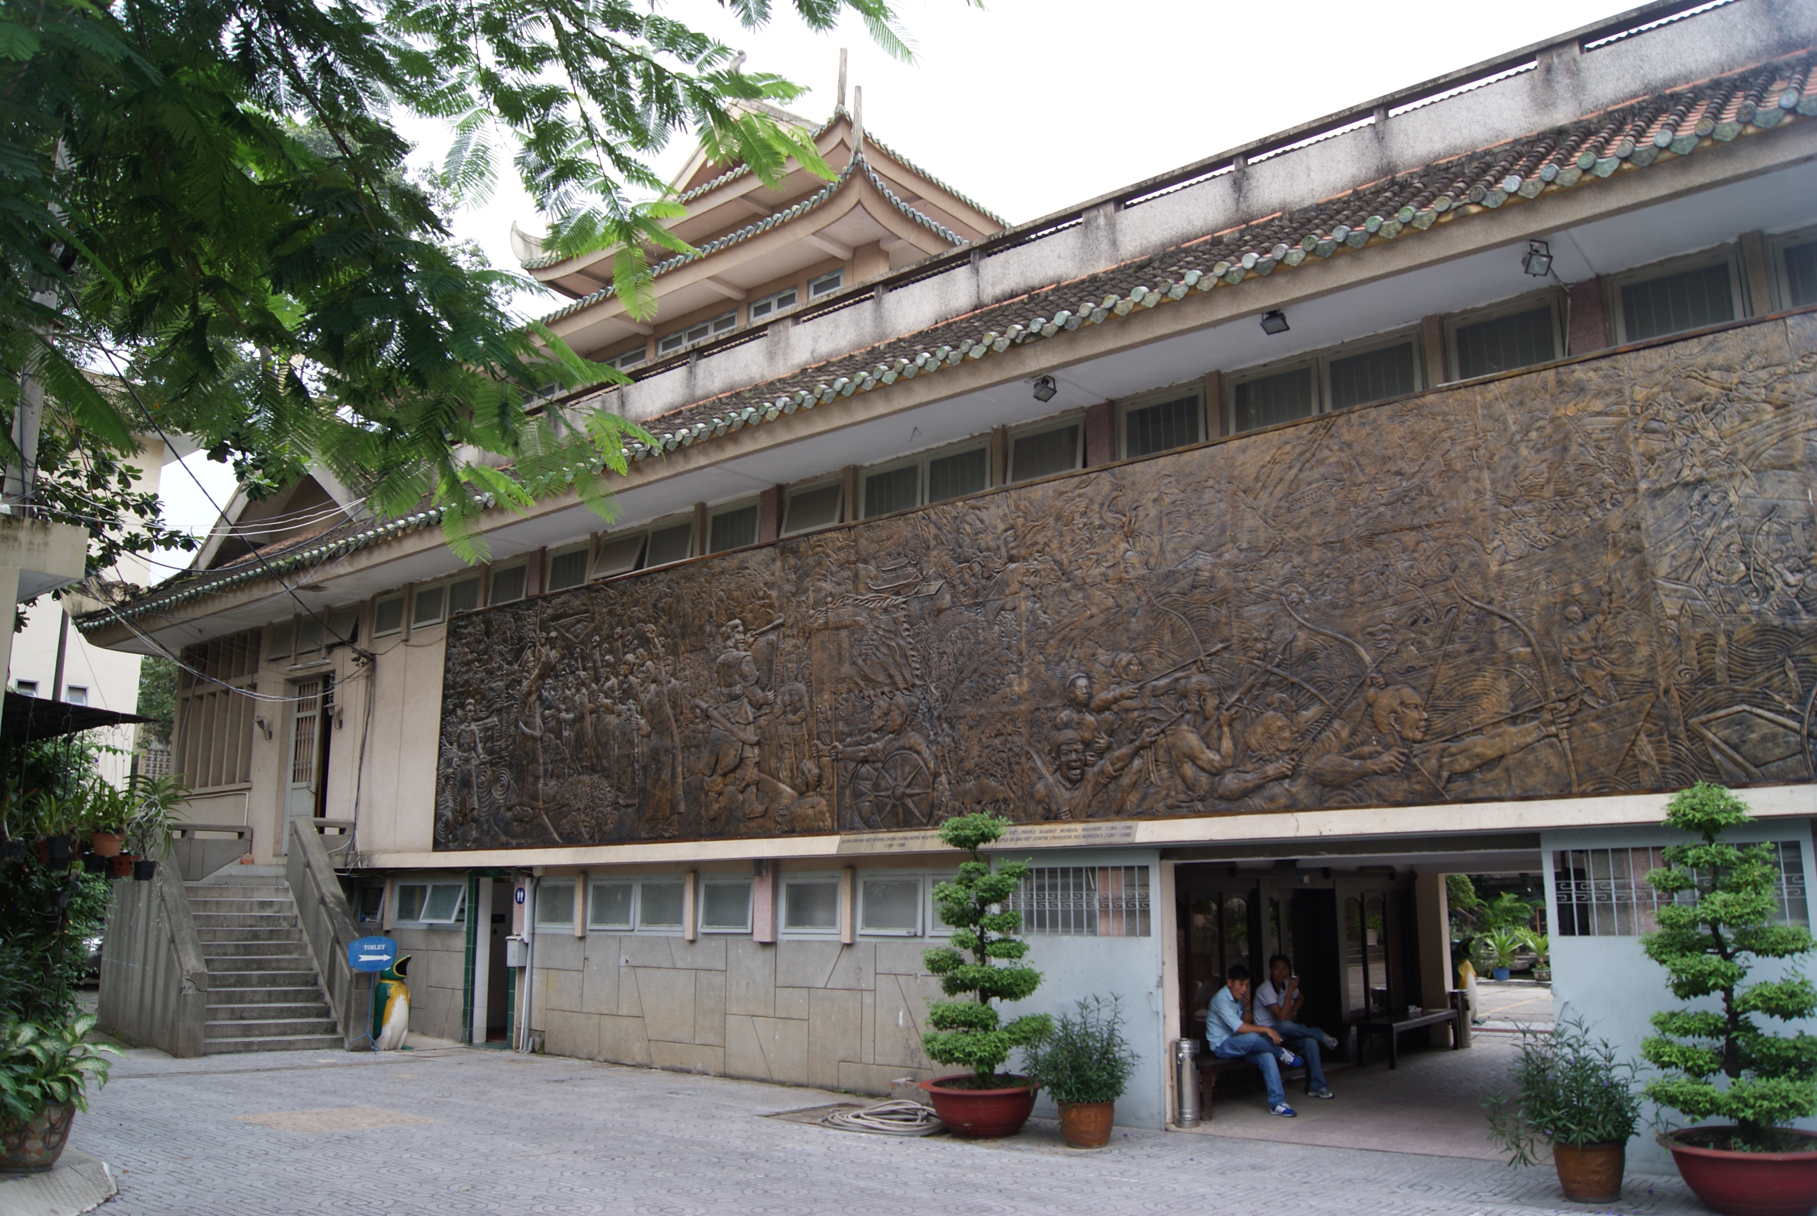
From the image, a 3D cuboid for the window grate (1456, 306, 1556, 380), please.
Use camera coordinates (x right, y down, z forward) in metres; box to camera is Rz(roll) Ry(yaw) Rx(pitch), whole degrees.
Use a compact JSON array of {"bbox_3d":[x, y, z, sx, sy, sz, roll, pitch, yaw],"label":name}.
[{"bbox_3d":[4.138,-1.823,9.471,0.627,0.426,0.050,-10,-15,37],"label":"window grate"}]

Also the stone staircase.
[{"bbox_3d":[-7.779,4.121,16.163,1.381,1.984,3.349,8,-15,-35],"label":"stone staircase"}]

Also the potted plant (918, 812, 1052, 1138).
[{"bbox_3d":[0.588,2.791,10.556,1.012,2.399,0.961,0,-12,0],"label":"potted plant"}]

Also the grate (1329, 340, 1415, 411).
[{"bbox_3d":[3.558,-1.767,10.472,0.650,0.421,0.050,-10,-15,37],"label":"grate"}]

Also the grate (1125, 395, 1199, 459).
[{"bbox_3d":[2.152,-1.527,11.561,0.692,0.421,0.050,-10,-15,37],"label":"grate"}]

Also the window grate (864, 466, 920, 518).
[{"bbox_3d":[-0.169,-1.131,13.358,0.666,0.421,0.050,-10,-15,37],"label":"window grate"}]

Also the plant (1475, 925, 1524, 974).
[{"bbox_3d":[11.002,6.308,25.358,0.905,0.781,0.860,-10,-15,37],"label":"plant"}]

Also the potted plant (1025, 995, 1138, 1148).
[{"bbox_3d":[1.215,3.244,9.592,0.759,1.003,0.698,-2,-12,7],"label":"potted plant"}]

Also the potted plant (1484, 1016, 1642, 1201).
[{"bbox_3d":[3.846,2.925,8.018,0.908,1.021,0.835,-10,-15,37],"label":"potted plant"}]

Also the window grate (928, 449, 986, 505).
[{"bbox_3d":[0.467,-1.240,12.866,0.666,0.421,0.050,-10,-15,37],"label":"window grate"}]

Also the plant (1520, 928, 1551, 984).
[{"bbox_3d":[11.535,6.323,24.857,0.786,0.937,0.746,-10,-15,37],"label":"plant"}]

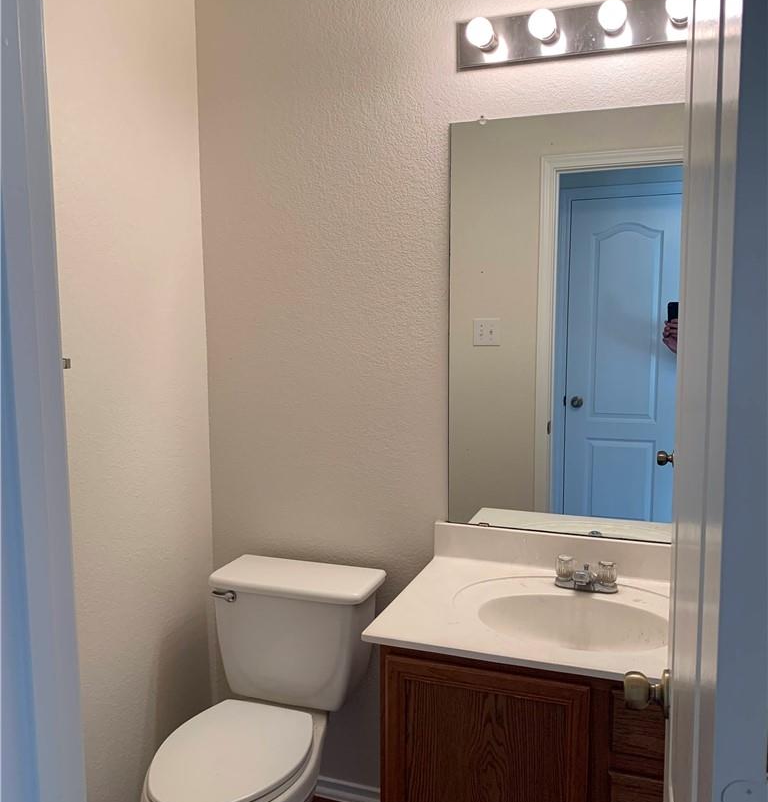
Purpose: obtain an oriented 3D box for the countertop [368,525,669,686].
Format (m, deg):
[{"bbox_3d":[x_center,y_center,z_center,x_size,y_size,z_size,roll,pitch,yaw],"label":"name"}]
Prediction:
[{"bbox_3d":[0.421,0.441,1.760,0.793,0.116,0.555,3,7,21],"label":"countertop"}]

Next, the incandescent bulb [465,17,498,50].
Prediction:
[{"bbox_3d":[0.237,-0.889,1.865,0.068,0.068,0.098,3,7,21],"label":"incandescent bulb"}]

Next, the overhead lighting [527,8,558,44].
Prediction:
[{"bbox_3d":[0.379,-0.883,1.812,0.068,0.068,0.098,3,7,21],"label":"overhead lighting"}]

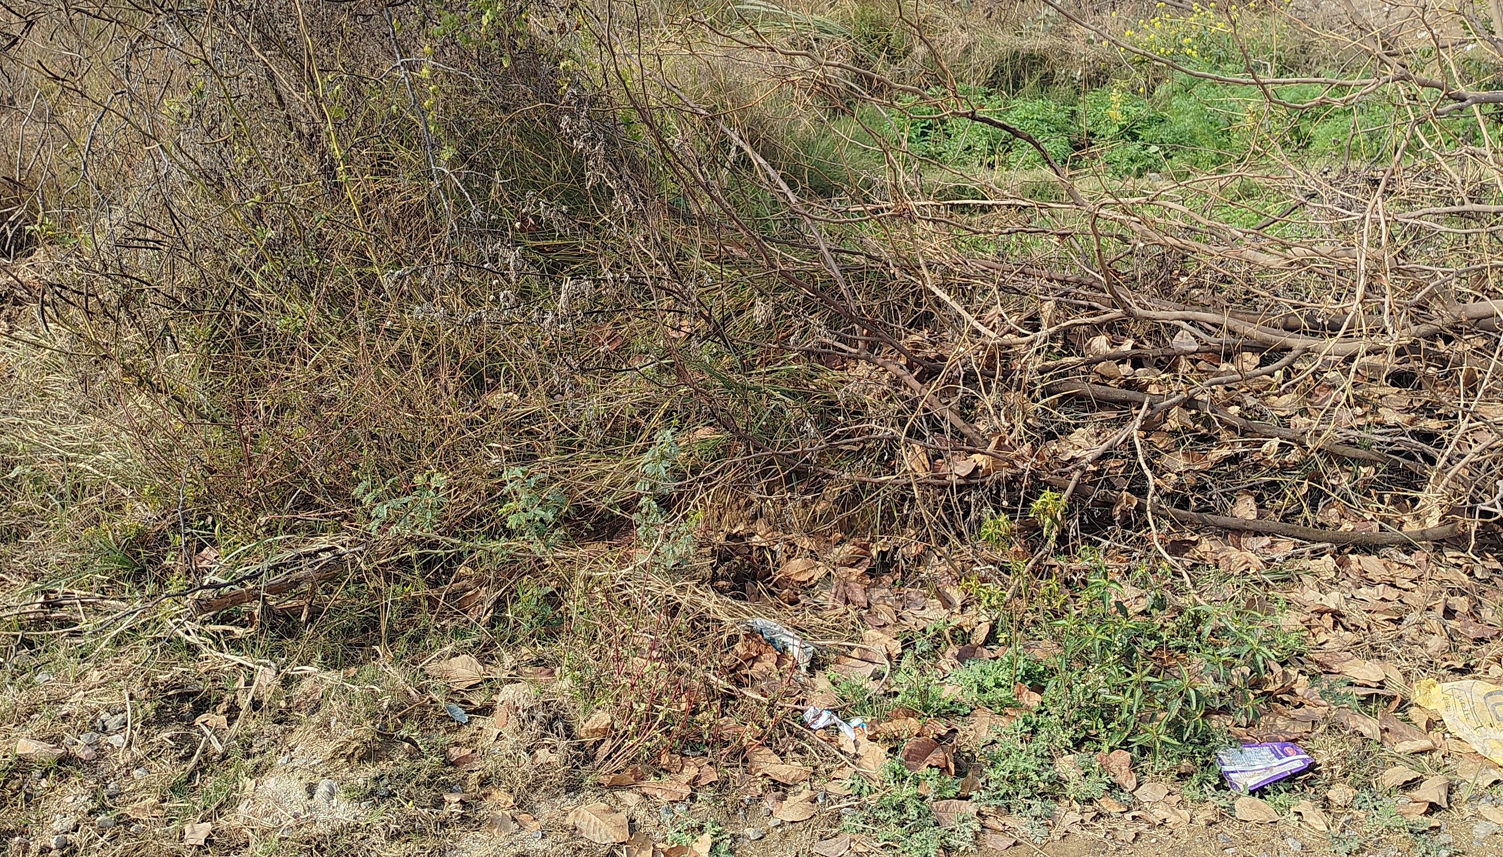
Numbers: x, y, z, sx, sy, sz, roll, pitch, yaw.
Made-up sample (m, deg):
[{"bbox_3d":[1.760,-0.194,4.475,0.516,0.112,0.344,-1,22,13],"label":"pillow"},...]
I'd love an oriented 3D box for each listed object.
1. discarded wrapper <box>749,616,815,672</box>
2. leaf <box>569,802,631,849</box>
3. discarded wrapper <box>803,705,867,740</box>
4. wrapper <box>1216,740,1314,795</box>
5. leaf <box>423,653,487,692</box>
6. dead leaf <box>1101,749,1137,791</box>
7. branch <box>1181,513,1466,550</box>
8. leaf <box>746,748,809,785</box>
[{"bbox_3d":[0.067,0.482,3.101,0.191,0.048,0.076,15,23,38],"label":"discarded wrapper"},{"bbox_3d":[-0.273,0.709,2.483,0.093,0.030,0.116,-6,19,-19],"label":"leaf"},{"bbox_3d":[0.167,0.598,2.826,0.143,0.035,0.076,8,19,23],"label":"discarded wrapper"},{"bbox_3d":[0.934,0.620,2.530,0.180,0.030,0.115,-13,24,-29],"label":"wrapper"},{"bbox_3d":[-0.637,0.524,2.986,0.140,0.039,0.106,0,18,0],"label":"leaf"},{"bbox_3d":[0.720,0.653,2.661,0.061,0.035,0.106,-6,19,-18],"label":"dead leaf"},{"bbox_3d":[1.525,0.273,3.708,0.750,0.064,0.119,0,18,0],"label":"branch"},{"bbox_3d":[0.047,0.648,2.678,0.138,0.030,0.064,12,21,32],"label":"leaf"}]

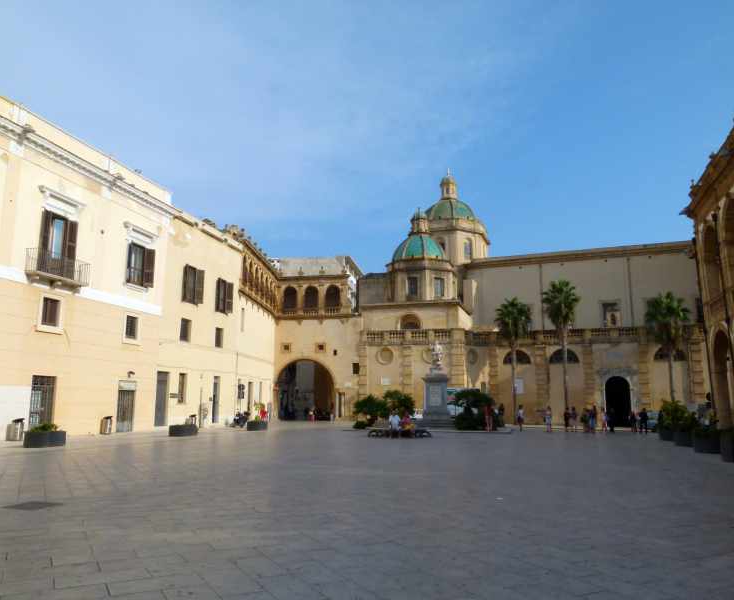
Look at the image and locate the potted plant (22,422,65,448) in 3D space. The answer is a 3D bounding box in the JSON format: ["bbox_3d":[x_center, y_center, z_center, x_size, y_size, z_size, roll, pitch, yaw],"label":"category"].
[{"bbox_3d":[-12.770,5.389,22.988,1.420,0.880,1.420,-3,-11,16],"label":"potted plant"}]

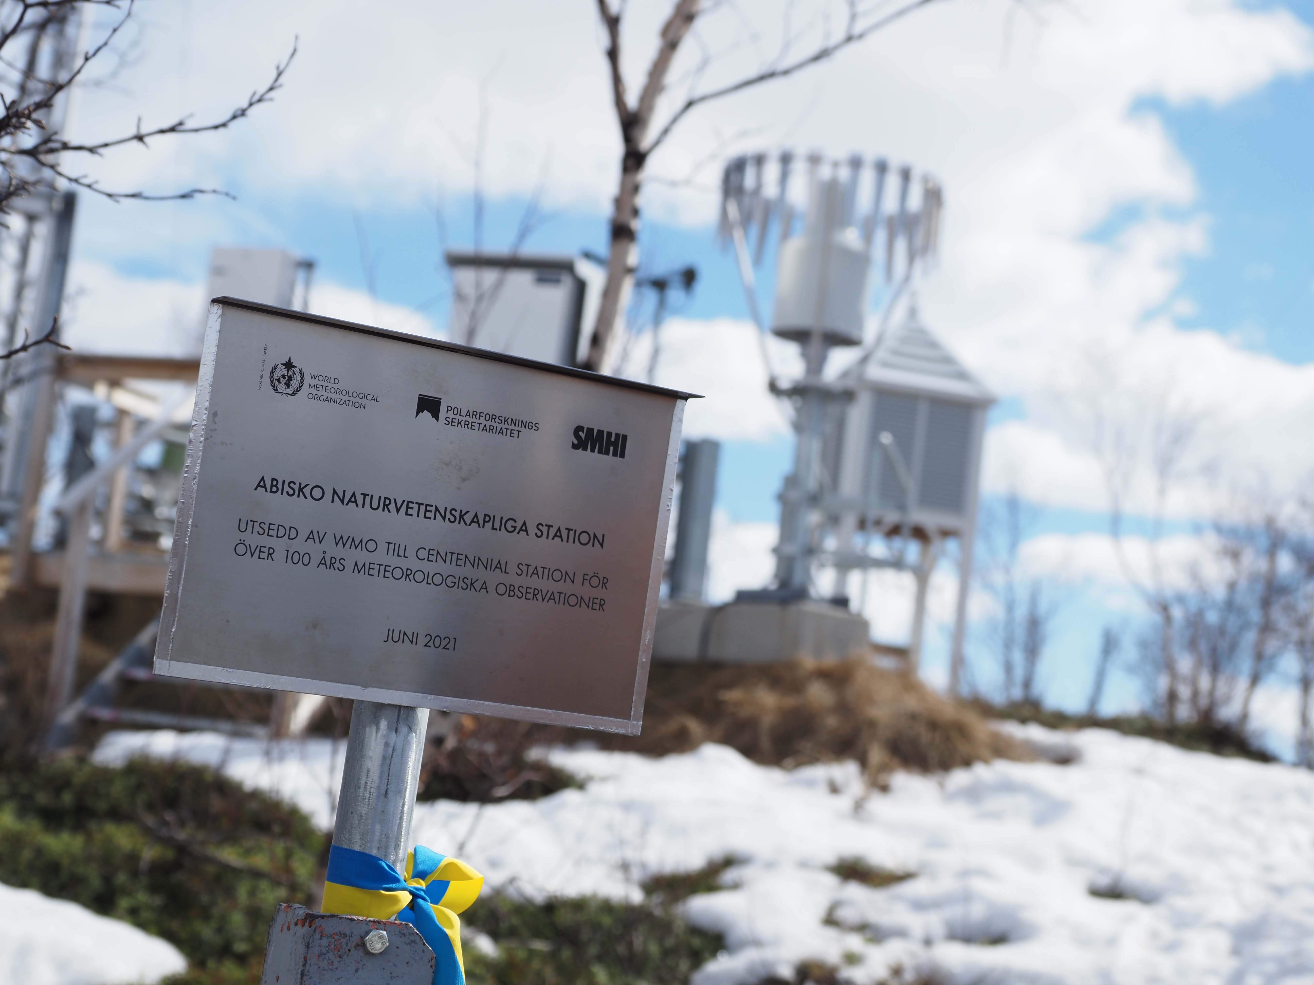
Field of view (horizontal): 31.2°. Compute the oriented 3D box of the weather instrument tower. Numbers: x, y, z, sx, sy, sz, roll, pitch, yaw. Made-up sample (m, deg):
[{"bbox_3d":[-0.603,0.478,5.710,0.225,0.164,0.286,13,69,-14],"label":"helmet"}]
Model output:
[{"bbox_3d":[0.697,-0.345,10.411,1.030,2.120,1.030,6,-6,4],"label":"weather instrument tower"}]

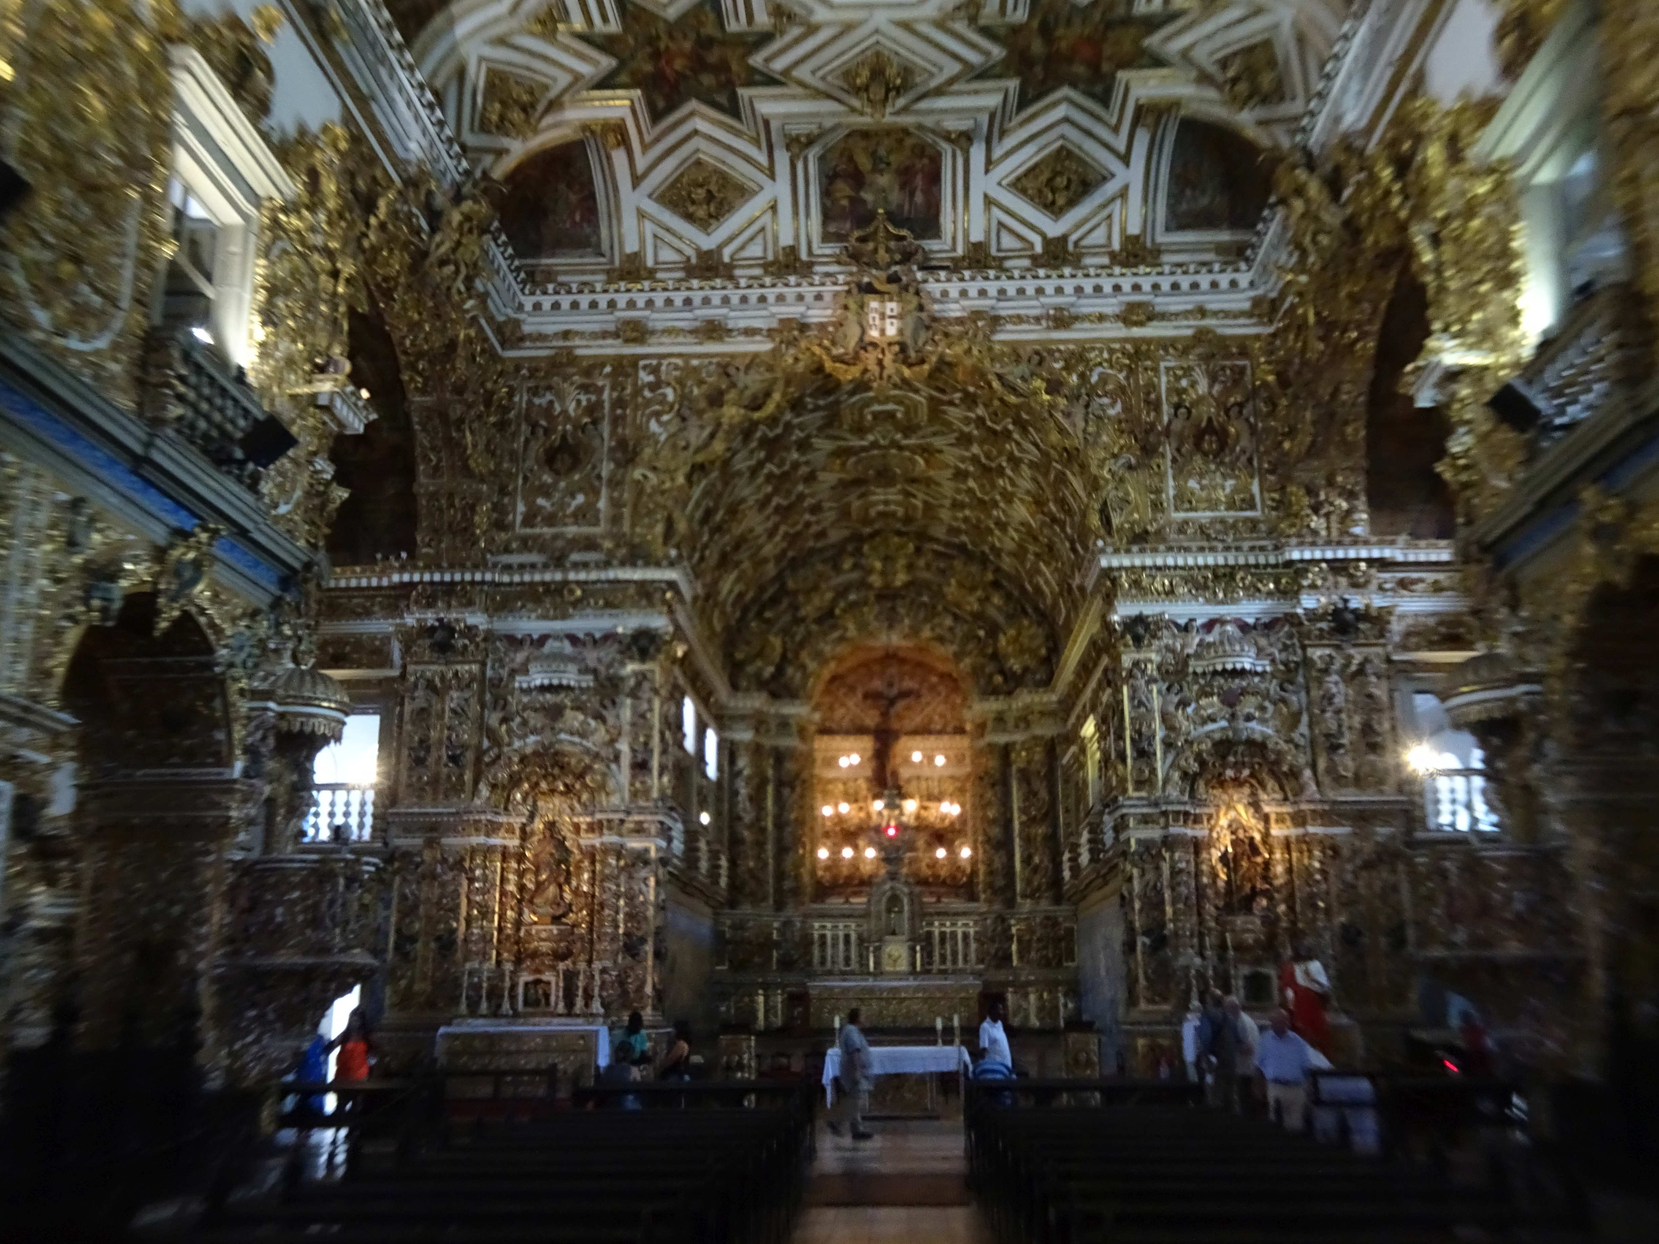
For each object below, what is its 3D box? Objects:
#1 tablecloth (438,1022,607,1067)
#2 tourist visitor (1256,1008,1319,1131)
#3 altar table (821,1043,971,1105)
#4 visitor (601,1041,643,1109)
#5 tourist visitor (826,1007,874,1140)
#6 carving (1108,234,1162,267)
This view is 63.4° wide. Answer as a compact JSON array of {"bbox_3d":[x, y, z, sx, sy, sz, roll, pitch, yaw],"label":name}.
[{"bbox_3d":[-4.975,6.898,21.781,2.680,0.667,0.800,-1,-16,3],"label":"tablecloth"},{"bbox_3d":[4.232,4.427,12.251,0.560,1.720,0.380,-5,-17,16],"label":"tourist visitor"},{"bbox_3d":[0.985,6.849,20.169,2.200,0.950,0.900,-1,-16,3],"label":"altar table"},{"bbox_3d":[-2.342,5.390,15.037,0.520,1.320,0.650,-1,-16,3],"label":"visitor"},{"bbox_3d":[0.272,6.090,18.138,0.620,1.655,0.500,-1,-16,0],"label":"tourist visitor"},{"bbox_3d":[5.703,-6.925,25.022,1.020,0.708,0.250,-1,-16,3],"label":"carving"}]

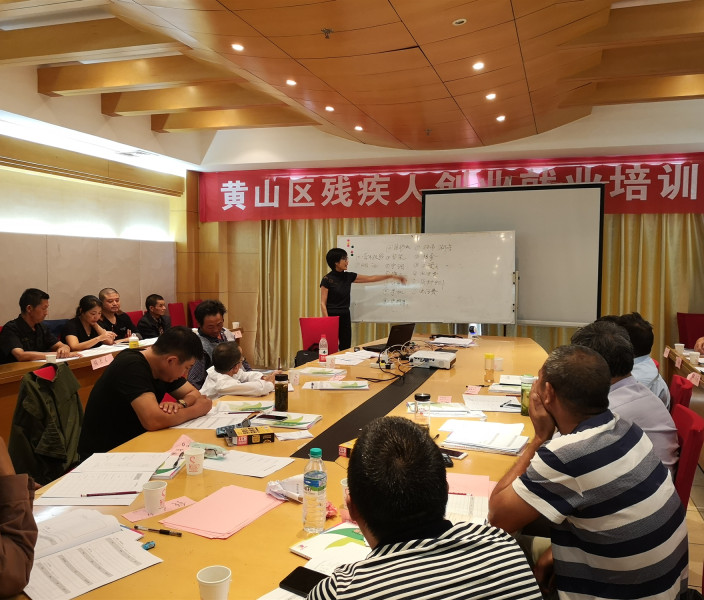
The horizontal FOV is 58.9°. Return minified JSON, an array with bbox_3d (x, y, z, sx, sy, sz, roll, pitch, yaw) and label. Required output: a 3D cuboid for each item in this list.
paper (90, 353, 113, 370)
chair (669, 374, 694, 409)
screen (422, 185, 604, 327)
[{"bbox_3d":[-1.895,0.474,4.762,0.015,0.080,0.220,2,10,19],"label":"paper"},{"bbox_3d":[1.347,0.861,3.111,0.560,0.955,0.440,2,4,20],"label":"chair"},{"bbox_3d":[1.720,-0.494,6.932,1.970,1.490,0.070,2,4,23],"label":"screen"}]

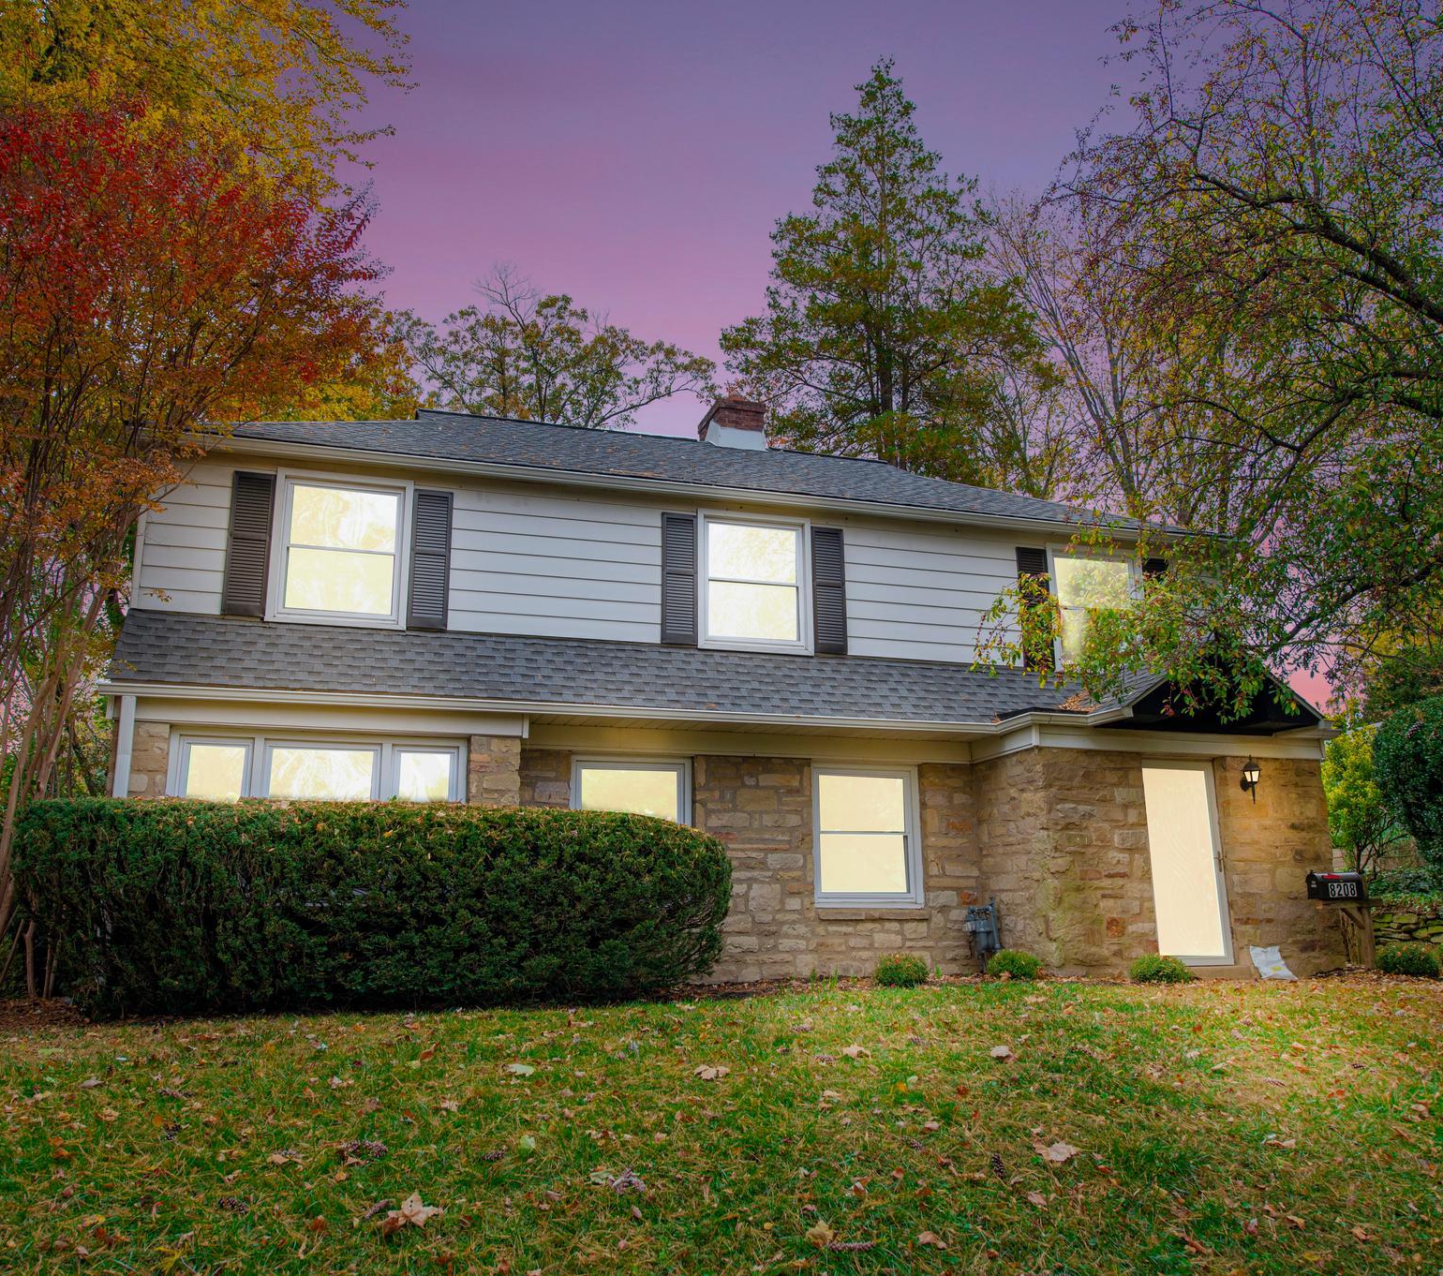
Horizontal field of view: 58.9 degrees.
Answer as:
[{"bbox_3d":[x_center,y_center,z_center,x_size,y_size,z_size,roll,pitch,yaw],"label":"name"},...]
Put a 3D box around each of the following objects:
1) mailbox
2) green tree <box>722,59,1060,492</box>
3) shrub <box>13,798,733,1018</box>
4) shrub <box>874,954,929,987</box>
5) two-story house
[{"bbox_3d":[5.728,2.316,11.916,0.540,0.260,0.180,4,-14,-16],"label":"mailbox"},{"bbox_3d":[4.035,-3.744,28.517,8.000,20.800,8.000,4,-14,-16],"label":"green tree"},{"bbox_3d":[-2.552,2.179,10.181,5.400,1.520,1.200,4,-14,-16],"label":"shrub"},{"bbox_3d":[1.722,3.177,12.234,0.530,0.290,0.530,0,-14,0],"label":"shrub"},{"bbox_3d":[-0.355,0.353,15.504,11.950,7.300,8.000,4,-14,-16],"label":"two-story house"}]

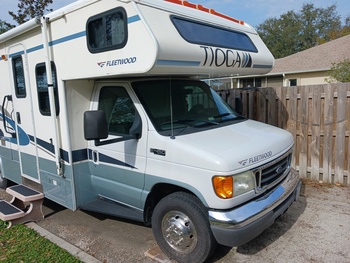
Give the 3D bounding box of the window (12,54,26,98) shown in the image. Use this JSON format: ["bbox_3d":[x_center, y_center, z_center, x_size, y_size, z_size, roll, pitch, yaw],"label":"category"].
[{"bbox_3d":[-2.437,-0.849,4.287,0.355,0.640,0.040,5,11,40],"label":"window"}]

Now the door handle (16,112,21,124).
[{"bbox_3d":[-2.575,-0.212,4.491,0.090,0.195,0.045,5,11,40],"label":"door handle"}]

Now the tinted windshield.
[{"bbox_3d":[0.242,-0.383,3.696,1.660,0.750,0.200,-11,-24,-49],"label":"tinted windshield"}]

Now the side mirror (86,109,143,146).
[{"bbox_3d":[-0.649,-0.047,2.886,0.520,0.350,0.280,-7,9,-31],"label":"side mirror"}]

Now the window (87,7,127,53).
[{"bbox_3d":[-0.690,-1.002,2.746,0.660,0.380,0.045,5,11,40],"label":"window"}]

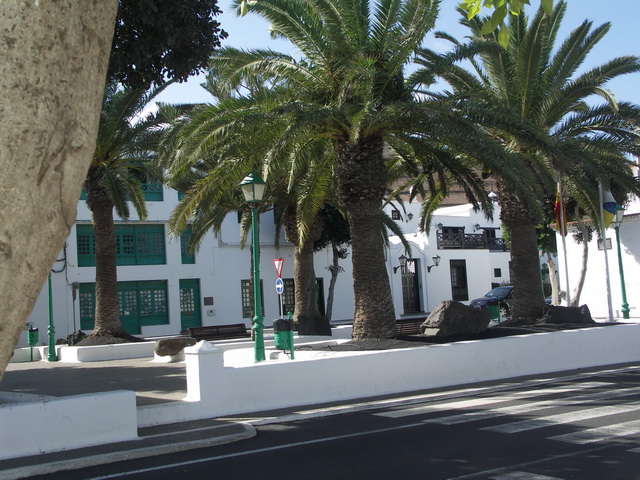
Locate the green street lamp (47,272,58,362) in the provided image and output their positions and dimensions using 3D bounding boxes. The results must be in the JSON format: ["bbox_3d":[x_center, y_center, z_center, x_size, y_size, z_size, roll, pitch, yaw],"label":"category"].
[{"bbox_3d":[-8.560,1.874,32.300,0.520,3.970,0.520,-4,-4,0],"label":"green street lamp"}]

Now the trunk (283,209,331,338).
[{"bbox_3d":[-0.398,0.900,30.000,1.350,3.776,1.300,-4,-4,0],"label":"trunk"}]

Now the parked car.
[{"bbox_3d":[9.076,2.930,48.699,4.250,1.550,1.780,-1,-4,-34],"label":"parked car"}]

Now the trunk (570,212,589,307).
[{"bbox_3d":[9.222,0.974,36.000,0.680,3.894,0.500,-4,-4,0],"label":"trunk"}]

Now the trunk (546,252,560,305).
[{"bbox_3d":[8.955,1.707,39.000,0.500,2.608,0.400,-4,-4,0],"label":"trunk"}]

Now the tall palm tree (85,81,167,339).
[{"bbox_3d":[-6.836,-1.071,33.500,4.000,8.697,4.000,-4,-4,0],"label":"tall palm tree"}]

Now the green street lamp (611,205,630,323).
[{"bbox_3d":[8.511,0.949,28.800,0.520,3.908,0.520,-4,-4,0],"label":"green street lamp"}]

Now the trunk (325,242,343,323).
[{"bbox_3d":[0.531,1.672,40.000,0.680,3.383,0.450,-4,-4,0],"label":"trunk"}]

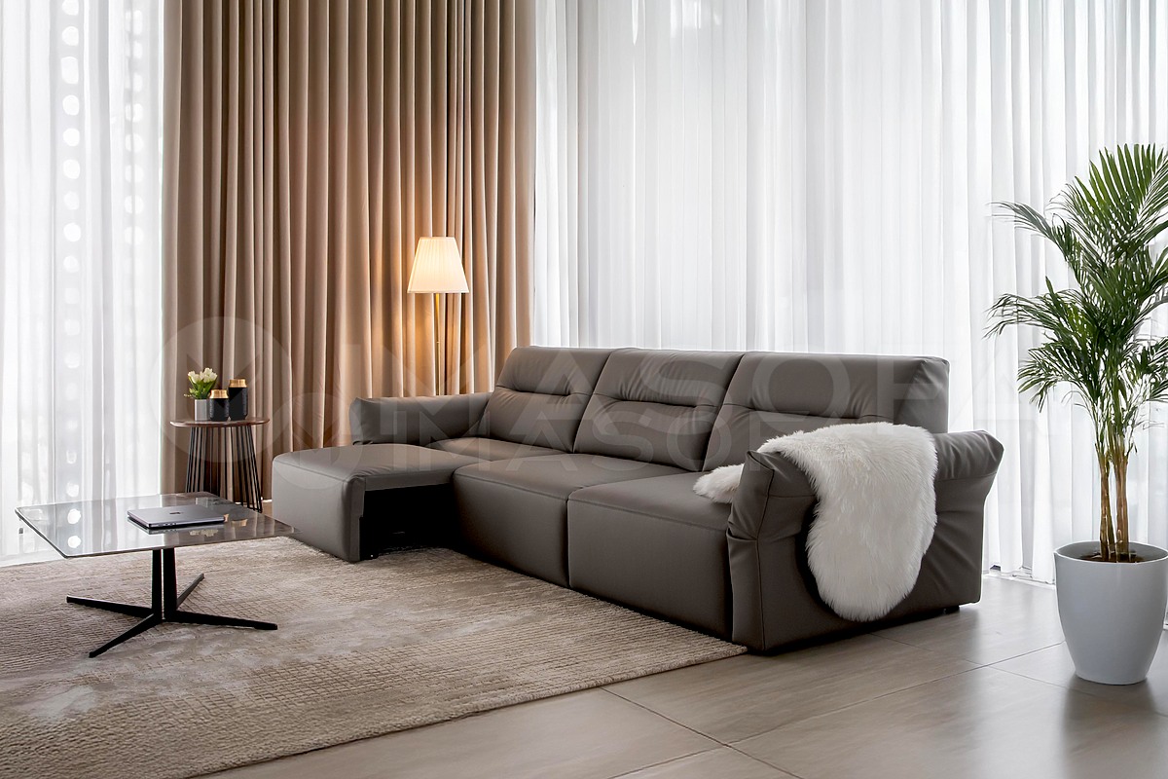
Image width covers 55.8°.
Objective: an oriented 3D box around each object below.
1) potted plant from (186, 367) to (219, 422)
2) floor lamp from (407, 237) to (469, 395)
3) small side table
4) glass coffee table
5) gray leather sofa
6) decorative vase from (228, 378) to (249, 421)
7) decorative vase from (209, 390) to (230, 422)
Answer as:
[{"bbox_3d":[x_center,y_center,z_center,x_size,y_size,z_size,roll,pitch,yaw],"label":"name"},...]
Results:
[{"bbox_3d":[-2.186,0.025,6.304,0.170,0.300,0.165,-2,4,-35],"label":"potted plant"},{"bbox_3d":[-0.905,-0.131,6.860,0.384,1.604,0.384,-2,4,-35],"label":"floor lamp"},{"bbox_3d":[-2.069,0.438,6.287,0.541,0.526,0.541,-2,4,-35],"label":"small side table"},{"bbox_3d":[-1.581,0.645,4.023,0.711,0.350,1.154,-2,4,-35],"label":"glass coffee table"},{"bbox_3d":[-0.092,0.302,4.905,1.669,0.942,3.409,-2,4,-35],"label":"gray leather sofa"},{"bbox_3d":[-1.972,0.058,6.304,0.106,0.235,0.106,-2,4,-35],"label":"decorative vase"},{"bbox_3d":[-2.056,0.093,6.221,0.105,0.173,0.105,-2,4,-35],"label":"decorative vase"}]

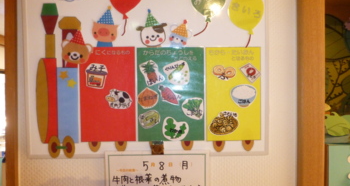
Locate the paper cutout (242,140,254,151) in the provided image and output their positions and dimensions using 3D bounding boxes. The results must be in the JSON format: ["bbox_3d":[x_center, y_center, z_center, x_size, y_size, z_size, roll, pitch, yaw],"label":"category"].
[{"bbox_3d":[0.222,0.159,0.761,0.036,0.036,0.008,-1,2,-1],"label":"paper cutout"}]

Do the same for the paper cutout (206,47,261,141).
[{"bbox_3d":[0.177,0.004,0.755,0.166,0.280,0.008,-1,2,-1],"label":"paper cutout"}]

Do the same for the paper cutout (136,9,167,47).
[{"bbox_3d":[-0.068,-0.192,0.745,0.091,0.113,0.008,-1,2,-1],"label":"paper cutout"}]

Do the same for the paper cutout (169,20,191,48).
[{"bbox_3d":[0.016,-0.175,0.747,0.066,0.082,0.008,-1,2,-1],"label":"paper cutout"}]

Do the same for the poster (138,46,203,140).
[{"bbox_3d":[-0.013,0.004,0.765,0.205,0.287,0.005,0,1,-1],"label":"poster"}]

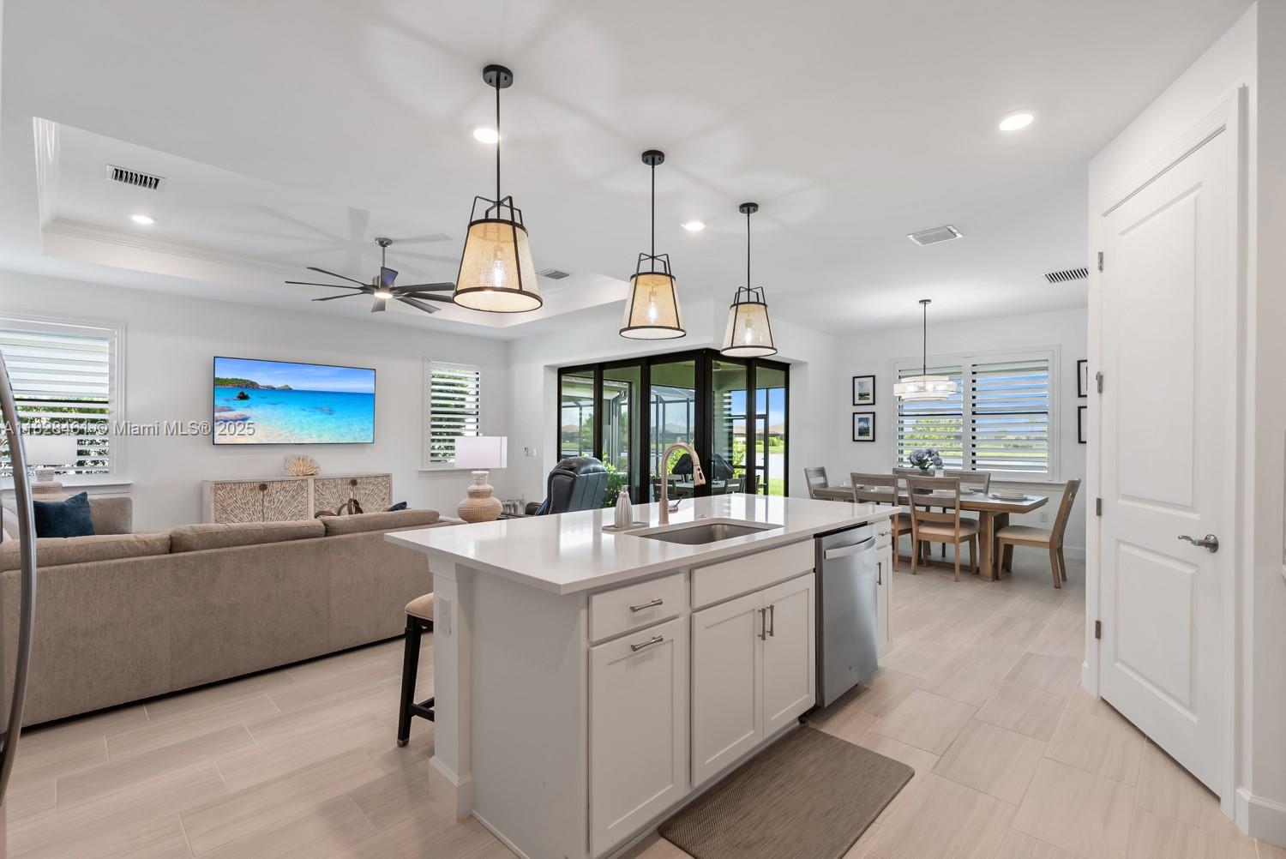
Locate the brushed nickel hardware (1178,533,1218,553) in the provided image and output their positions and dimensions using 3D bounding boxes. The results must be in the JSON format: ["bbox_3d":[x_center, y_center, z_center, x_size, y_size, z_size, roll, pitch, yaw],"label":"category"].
[{"bbox_3d":[2.069,0.419,2.137,0.064,0.070,0.140,0,-1,16],"label":"brushed nickel hardware"}]

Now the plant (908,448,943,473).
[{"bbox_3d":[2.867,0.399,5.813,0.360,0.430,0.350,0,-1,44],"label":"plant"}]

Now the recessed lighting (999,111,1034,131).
[{"bbox_3d":[1.732,-1.424,2.654,0.168,0.020,0.168,0,-1,45],"label":"recessed lighting"}]

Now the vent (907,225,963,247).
[{"bbox_3d":[2.140,-1.405,4.179,0.300,0.025,0.305,0,-1,45],"label":"vent"}]

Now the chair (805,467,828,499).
[{"bbox_3d":[2.225,0.909,6.472,0.600,0.950,0.470,0,-1,44],"label":"chair"}]

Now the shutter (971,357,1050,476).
[{"bbox_3d":[4.343,-0.156,6.812,0.861,1.433,0.060,0,-1,45],"label":"shutter"}]

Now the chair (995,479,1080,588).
[{"bbox_3d":[3.655,0.911,5.261,0.590,0.950,0.470,0,-1,44],"label":"chair"}]

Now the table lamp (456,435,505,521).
[{"bbox_3d":[-1.339,0.427,4.720,0.420,0.740,0.420,0,-1,45],"label":"table lamp"}]

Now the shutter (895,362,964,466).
[{"bbox_3d":[3.718,-0.167,7.433,0.890,1.414,0.060,0,-1,45],"label":"shutter"}]

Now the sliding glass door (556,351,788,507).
[{"bbox_3d":[0.364,0.246,8.015,2.800,2.260,1.850,0,-1,44],"label":"sliding glass door"}]

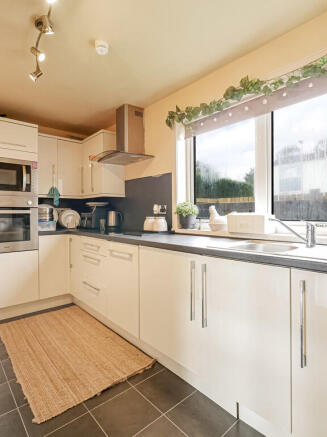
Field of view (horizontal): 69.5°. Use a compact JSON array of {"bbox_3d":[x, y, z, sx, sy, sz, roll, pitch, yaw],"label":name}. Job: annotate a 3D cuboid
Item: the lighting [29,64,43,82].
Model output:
[{"bbox_3d":[-1.016,-1.143,1.870,0.100,0.120,0.080,0,1,0],"label":"lighting"}]

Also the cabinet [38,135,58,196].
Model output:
[{"bbox_3d":[-1.574,-0.655,3.056,0.295,0.740,0.320,-1,1,-42],"label":"cabinet"}]

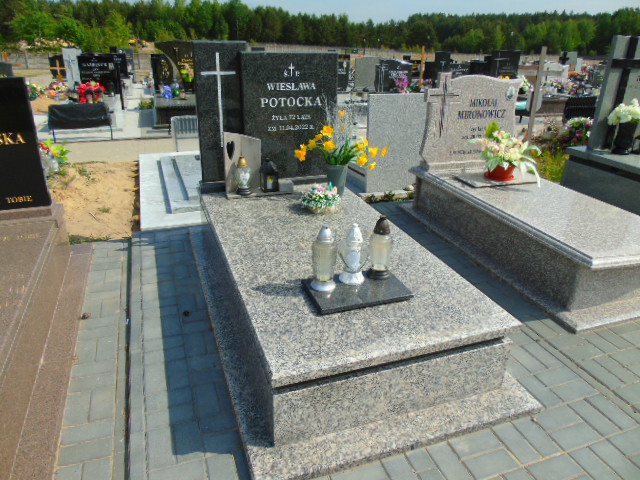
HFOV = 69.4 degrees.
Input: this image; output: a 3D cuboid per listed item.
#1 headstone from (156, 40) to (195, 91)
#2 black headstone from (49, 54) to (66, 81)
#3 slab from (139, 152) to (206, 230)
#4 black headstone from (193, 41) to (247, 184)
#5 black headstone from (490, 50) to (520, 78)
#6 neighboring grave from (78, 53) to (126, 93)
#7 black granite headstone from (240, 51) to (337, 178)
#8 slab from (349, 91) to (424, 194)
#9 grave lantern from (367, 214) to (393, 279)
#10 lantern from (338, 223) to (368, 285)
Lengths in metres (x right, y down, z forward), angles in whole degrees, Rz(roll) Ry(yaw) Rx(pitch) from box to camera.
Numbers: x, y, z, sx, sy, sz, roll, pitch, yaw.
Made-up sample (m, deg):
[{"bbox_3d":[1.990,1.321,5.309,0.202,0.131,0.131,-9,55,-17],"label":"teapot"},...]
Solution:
[{"bbox_3d":[-2.627,-3.288,8.733,1.000,0.864,0.140,-7,25,-18],"label":"headstone"},{"bbox_3d":[-6.713,-4.430,11.921,0.495,0.618,0.120,-7,25,-18],"label":"black headstone"},{"bbox_3d":[-1.228,-0.676,4.850,1.248,0.130,2.490,-7,25,-18],"label":"slab"},{"bbox_3d":[-0.677,-0.883,3.247,0.348,0.943,0.080,-7,25,-18],"label":"black headstone"},{"bbox_3d":[4.716,-4.410,11.880,0.840,0.860,0.100,-8,26,-22],"label":"black headstone"},{"bbox_3d":[-3.947,-2.973,8.302,0.732,0.661,0.130,-7,25,-18],"label":"neighboring grave"},{"bbox_3d":[-0.229,-0.906,3.437,0.704,0.899,0.085,-7,25,-18],"label":"black granite headstone"},{"bbox_3d":[0.758,-0.940,4.469,0.680,0.920,0.090,-7,25,-18],"label":"slab"},{"bbox_3d":[0.286,0.028,2.147,0.112,0.303,0.112,1,24,-1],"label":"grave lantern"},{"bbox_3d":[0.156,0.054,2.106,0.138,0.281,0.118,4,24,4],"label":"lantern"}]

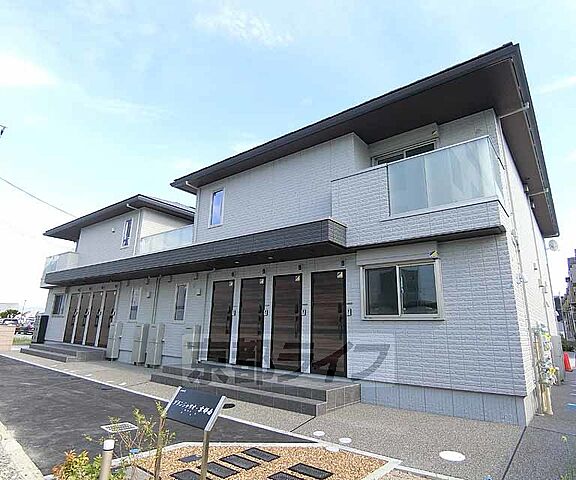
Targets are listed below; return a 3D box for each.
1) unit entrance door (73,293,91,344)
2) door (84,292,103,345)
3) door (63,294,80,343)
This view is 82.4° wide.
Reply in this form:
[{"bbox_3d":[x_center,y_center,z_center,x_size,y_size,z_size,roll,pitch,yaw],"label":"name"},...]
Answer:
[{"bbox_3d":[-9.147,3.497,14.725,0.883,2.220,0.080,-9,-17,36],"label":"unit entrance door"},{"bbox_3d":[-8.218,3.344,14.036,0.883,2.220,0.080,-9,-17,36],"label":"door"},{"bbox_3d":[-10.077,3.650,15.415,0.883,2.220,0.080,-9,-17,36],"label":"door"}]

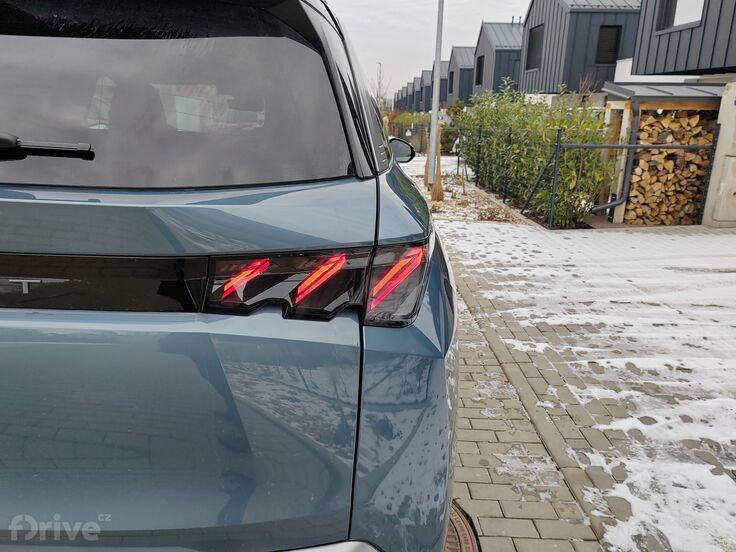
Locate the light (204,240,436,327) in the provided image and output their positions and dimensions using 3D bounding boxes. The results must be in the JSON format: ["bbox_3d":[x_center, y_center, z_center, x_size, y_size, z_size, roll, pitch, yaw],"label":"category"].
[{"bbox_3d":[-0.076,0.020,1.002,0.380,0.150,0.160,1,15,-1],"label":"light"}]

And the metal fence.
[{"bbox_3d":[3.530,-2.193,11.048,2.400,1.280,7.400,1,15,-1],"label":"metal fence"}]

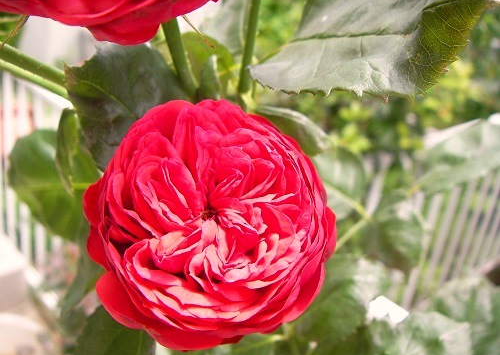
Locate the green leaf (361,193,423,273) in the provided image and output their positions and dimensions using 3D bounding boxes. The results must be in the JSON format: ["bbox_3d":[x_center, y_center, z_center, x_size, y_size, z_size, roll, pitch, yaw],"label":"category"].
[{"bbox_3d":[0.093,0.036,0.355,0.041,0.050,0.022,12,-23,-5],"label":"green leaf"}]

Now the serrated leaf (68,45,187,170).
[{"bbox_3d":[-0.058,-0.032,0.262,0.068,0.060,0.020,29,-17,13],"label":"serrated leaf"}]

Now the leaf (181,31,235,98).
[{"bbox_3d":[-0.022,-0.058,0.290,0.034,0.037,0.016,6,-15,-4],"label":"leaf"}]

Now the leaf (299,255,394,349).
[{"bbox_3d":[0.052,0.070,0.315,0.057,0.022,0.054,13,62,-3],"label":"leaf"}]

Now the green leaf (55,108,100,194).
[{"bbox_3d":[-0.088,-0.013,0.285,0.023,0.045,0.018,4,-11,13],"label":"green leaf"}]

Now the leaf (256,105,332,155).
[{"bbox_3d":[0.023,-0.025,0.285,0.042,0.022,0.022,26,68,1],"label":"leaf"}]

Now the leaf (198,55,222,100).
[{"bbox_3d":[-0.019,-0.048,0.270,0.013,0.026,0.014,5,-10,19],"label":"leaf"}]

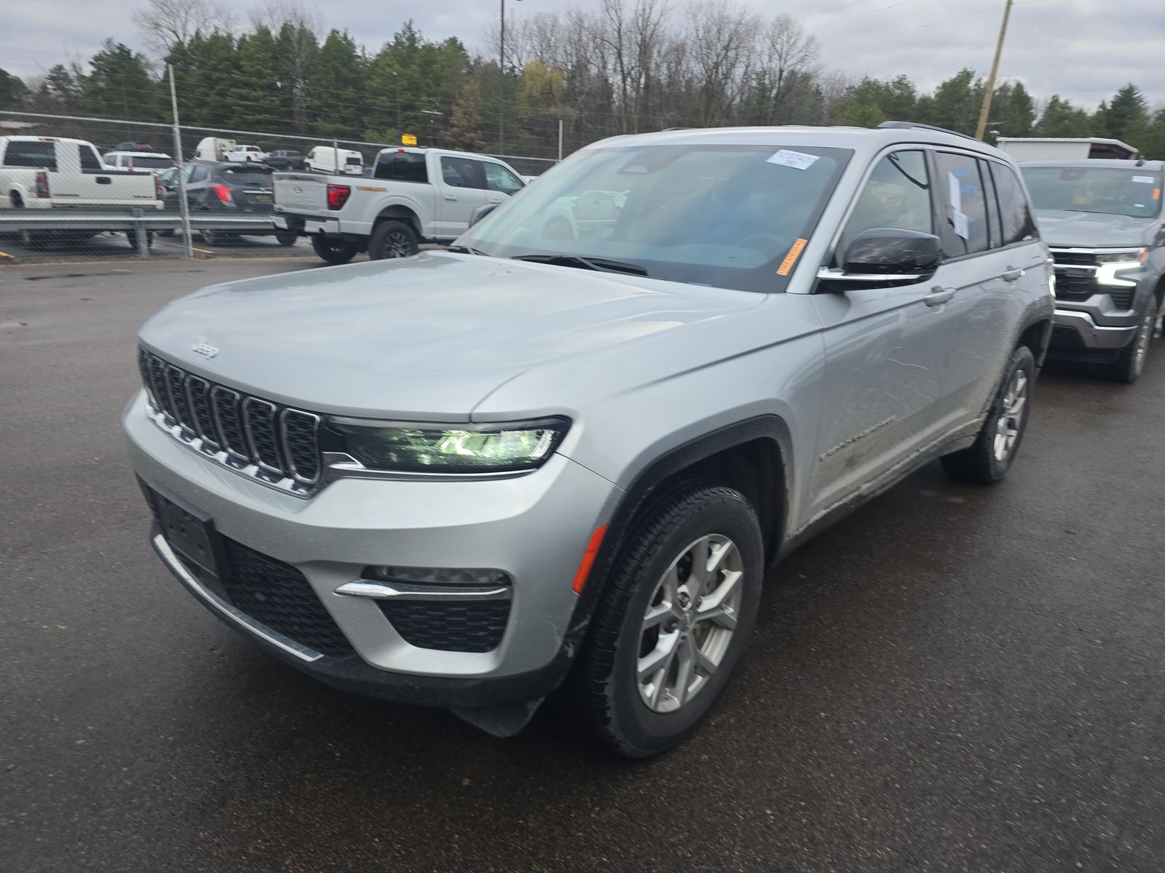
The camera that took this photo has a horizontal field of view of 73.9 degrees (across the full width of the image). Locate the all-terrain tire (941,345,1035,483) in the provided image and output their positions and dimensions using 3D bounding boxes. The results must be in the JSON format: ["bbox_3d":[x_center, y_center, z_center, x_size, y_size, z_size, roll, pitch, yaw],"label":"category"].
[{"bbox_3d":[2.225,-0.142,4.240,0.265,0.760,0.770,17,23,40],"label":"all-terrain tire"}]

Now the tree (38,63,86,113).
[{"bbox_3d":[-47.021,-29.497,71.010,3.724,8.696,3.724,-9,21,-31],"label":"tree"}]

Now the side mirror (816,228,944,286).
[{"bbox_3d":[0.921,-0.547,2.394,0.270,0.190,0.200,17,23,40],"label":"side mirror"}]

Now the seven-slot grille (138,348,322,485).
[{"bbox_3d":[-0.923,-0.072,1.937,1.000,0.180,0.100,17,23,40],"label":"seven-slot grille"}]

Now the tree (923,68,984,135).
[{"bbox_3d":[28.634,-23.196,62.000,4.364,11.474,4.364,9,19,22],"label":"tree"}]

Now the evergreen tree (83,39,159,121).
[{"bbox_3d":[-37.979,-27.804,64.914,5.215,9.813,5.215,-8,20,-28],"label":"evergreen tree"}]

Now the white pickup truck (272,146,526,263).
[{"bbox_3d":[-2.672,-4.316,14.563,2.080,2.020,5.890,17,23,38],"label":"white pickup truck"}]

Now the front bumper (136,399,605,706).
[{"bbox_3d":[-0.808,0.233,2.177,1.930,0.590,0.600,17,23,40],"label":"front bumper"}]

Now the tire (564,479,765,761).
[{"bbox_3d":[0.216,0.467,2.147,0.265,0.760,0.770,17,23,40],"label":"tire"}]

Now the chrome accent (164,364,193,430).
[{"bbox_3d":[-1.050,-0.100,2.023,0.115,0.165,0.040,17,23,40],"label":"chrome accent"}]

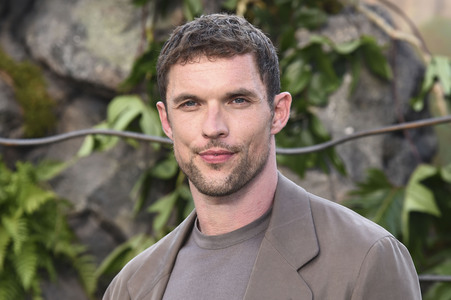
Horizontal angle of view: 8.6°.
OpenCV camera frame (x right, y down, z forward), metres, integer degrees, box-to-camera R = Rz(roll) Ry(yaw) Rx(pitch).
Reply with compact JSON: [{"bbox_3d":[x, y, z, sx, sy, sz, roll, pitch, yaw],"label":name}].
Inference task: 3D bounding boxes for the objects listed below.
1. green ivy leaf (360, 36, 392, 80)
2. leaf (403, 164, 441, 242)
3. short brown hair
[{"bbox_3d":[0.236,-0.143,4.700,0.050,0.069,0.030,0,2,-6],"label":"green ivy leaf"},{"bbox_3d":[0.307,0.084,4.700,0.060,0.122,0.045,0,2,0],"label":"leaf"},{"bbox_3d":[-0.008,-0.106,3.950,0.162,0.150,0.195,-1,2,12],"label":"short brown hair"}]

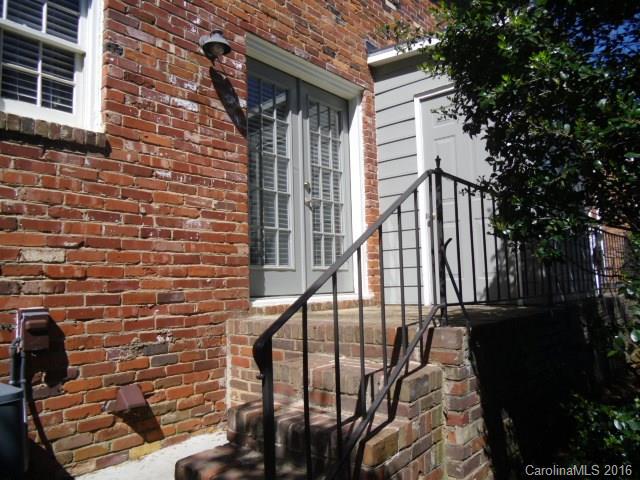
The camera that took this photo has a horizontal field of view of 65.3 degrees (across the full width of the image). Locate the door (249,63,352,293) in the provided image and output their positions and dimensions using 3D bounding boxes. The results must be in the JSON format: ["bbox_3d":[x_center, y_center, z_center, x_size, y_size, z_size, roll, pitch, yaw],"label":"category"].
[{"bbox_3d":[-0.177,-0.497,4.630,0.070,2.015,1.480,-7,-8,41],"label":"door"}]

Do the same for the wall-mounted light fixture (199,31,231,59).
[{"bbox_3d":[-0.760,-1.454,3.638,0.240,0.160,0.200,-7,-8,41],"label":"wall-mounted light fixture"}]

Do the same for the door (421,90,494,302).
[{"bbox_3d":[1.367,-0.416,4.688,0.820,2.025,0.060,-7,-8,41],"label":"door"}]

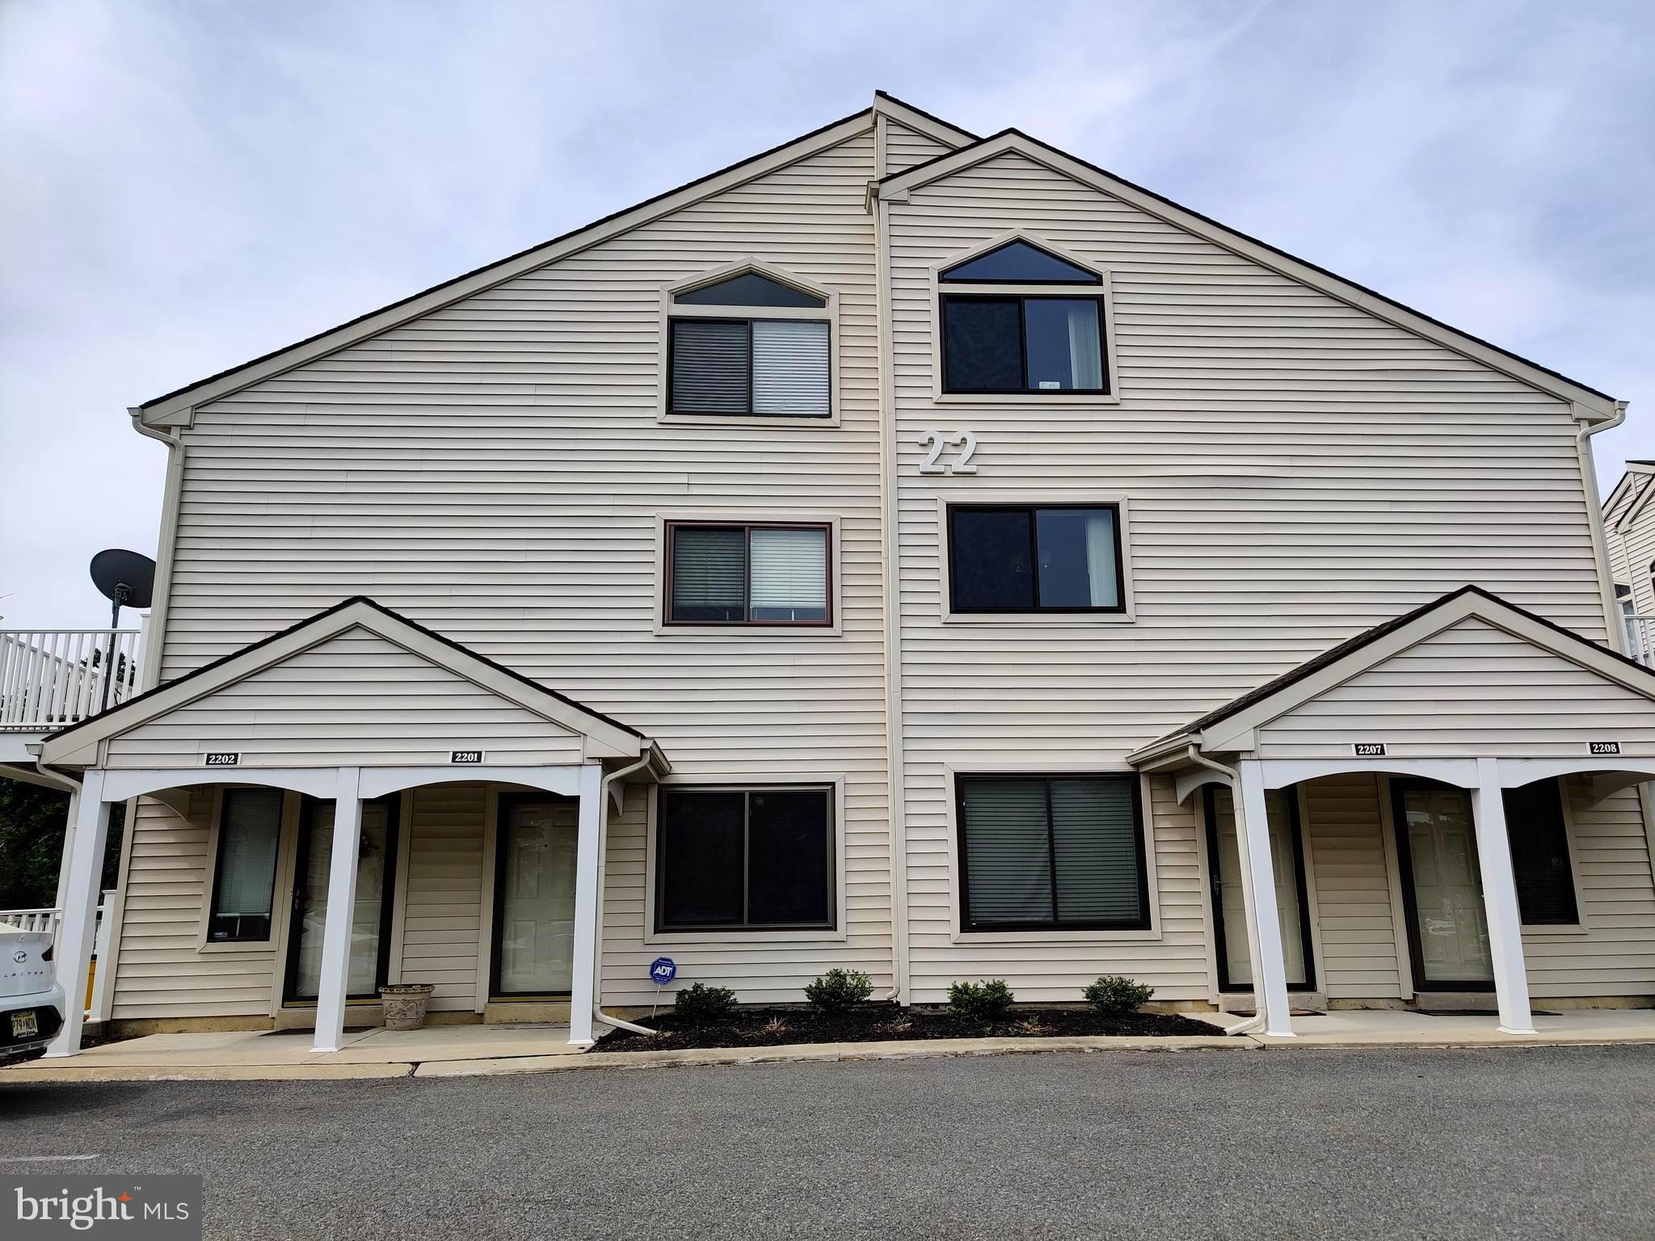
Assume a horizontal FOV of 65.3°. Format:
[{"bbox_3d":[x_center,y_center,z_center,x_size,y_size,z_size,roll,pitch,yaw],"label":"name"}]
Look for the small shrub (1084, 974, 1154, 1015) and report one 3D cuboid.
[{"bbox_3d":[2.696,3.464,11.928,0.654,0.379,0.602,0,-14,-3],"label":"small shrub"}]

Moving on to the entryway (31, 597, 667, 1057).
[{"bbox_3d":[-4.137,1.903,11.909,5.220,3.790,2.300,0,-14,-3],"label":"entryway"}]

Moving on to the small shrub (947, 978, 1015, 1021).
[{"bbox_3d":[1.398,3.447,11.758,0.618,0.367,0.568,0,-14,-3],"label":"small shrub"}]

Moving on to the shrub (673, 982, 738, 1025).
[{"bbox_3d":[-1.137,3.598,12.200,0.597,0.352,0.550,0,-14,-3],"label":"shrub"}]

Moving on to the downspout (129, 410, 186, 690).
[{"bbox_3d":[-7.115,-0.503,13.376,0.580,3.500,0.200,0,-14,-3],"label":"downspout"}]

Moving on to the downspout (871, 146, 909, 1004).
[{"bbox_3d":[0.612,-0.557,13.640,0.180,8.800,0.170,0,-14,-3],"label":"downspout"}]

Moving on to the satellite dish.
[{"bbox_3d":[-7.719,-0.373,14.218,0.800,0.760,0.500,-4,-14,11],"label":"satellite dish"}]

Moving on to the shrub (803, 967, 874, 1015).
[{"bbox_3d":[0.106,3.572,12.429,0.673,0.443,0.619,0,-14,-3],"label":"shrub"}]

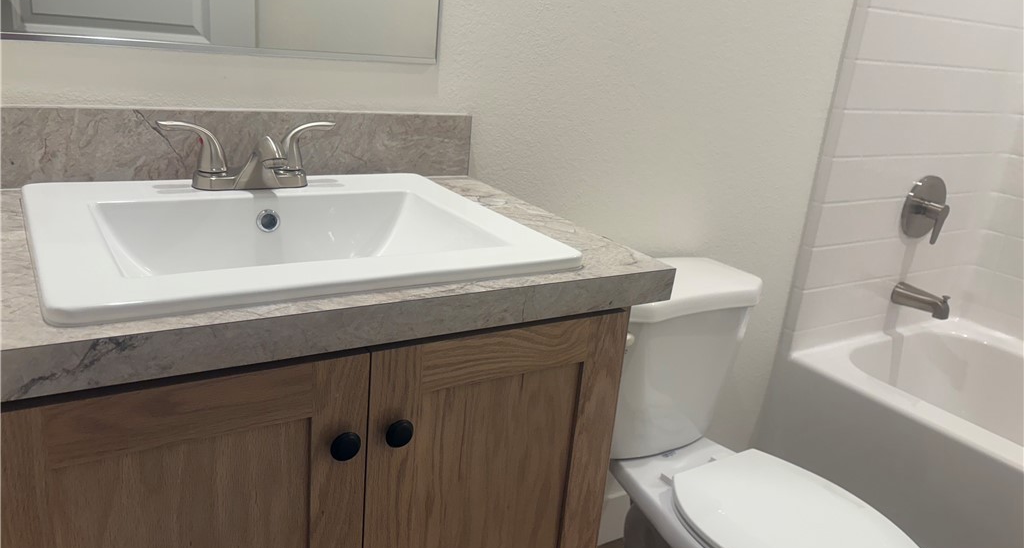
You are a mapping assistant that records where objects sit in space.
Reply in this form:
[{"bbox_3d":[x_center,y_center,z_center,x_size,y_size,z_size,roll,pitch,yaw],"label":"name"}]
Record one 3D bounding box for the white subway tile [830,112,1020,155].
[{"bbox_3d":[1.073,-0.355,1.969,0.757,0.111,0.010,-6,21,-31],"label":"white subway tile"}]

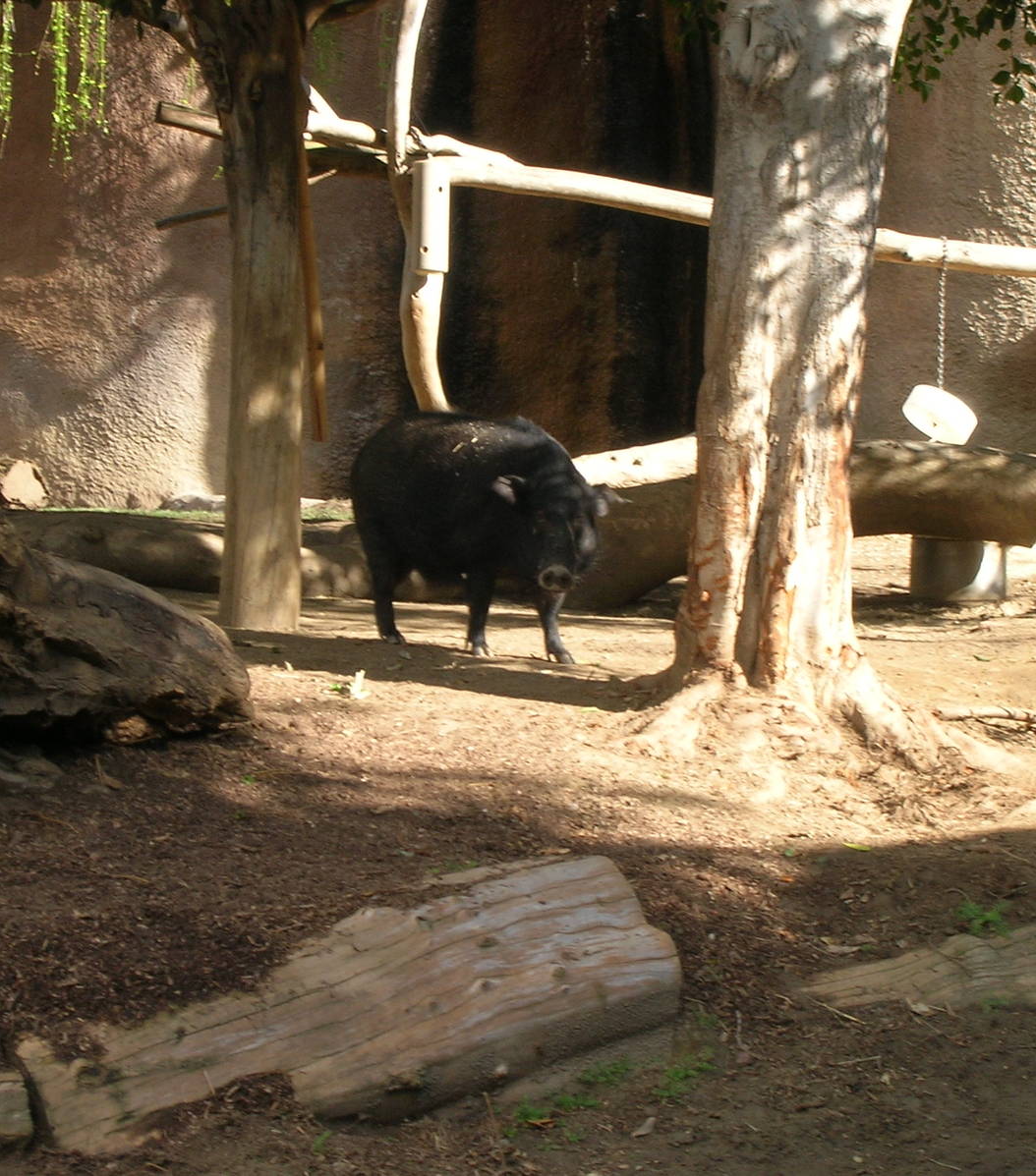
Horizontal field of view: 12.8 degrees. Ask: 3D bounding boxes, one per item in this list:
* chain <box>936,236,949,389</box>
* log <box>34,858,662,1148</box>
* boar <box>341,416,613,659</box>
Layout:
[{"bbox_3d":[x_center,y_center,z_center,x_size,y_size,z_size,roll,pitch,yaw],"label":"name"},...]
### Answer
[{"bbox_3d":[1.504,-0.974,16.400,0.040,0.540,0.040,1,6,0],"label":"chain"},{"bbox_3d":[-0.299,0.747,8.250,0.400,0.280,1.500,5,7,36],"label":"log"},{"bbox_3d":[-0.111,-0.161,14.650,0.400,0.750,1.100,-3,7,-34],"label":"boar"}]

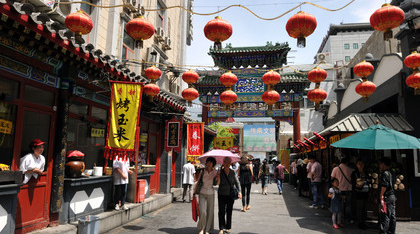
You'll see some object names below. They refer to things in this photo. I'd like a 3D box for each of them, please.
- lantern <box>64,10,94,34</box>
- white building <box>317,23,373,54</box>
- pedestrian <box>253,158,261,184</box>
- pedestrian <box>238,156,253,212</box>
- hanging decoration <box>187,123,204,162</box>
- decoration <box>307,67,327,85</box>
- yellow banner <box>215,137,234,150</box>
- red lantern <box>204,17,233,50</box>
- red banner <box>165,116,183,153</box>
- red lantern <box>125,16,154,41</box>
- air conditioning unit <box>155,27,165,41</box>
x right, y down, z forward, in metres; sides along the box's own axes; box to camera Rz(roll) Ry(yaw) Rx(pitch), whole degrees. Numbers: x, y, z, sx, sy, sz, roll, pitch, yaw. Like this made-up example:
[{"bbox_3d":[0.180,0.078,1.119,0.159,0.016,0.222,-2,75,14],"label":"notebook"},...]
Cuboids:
[{"bbox_3d":[-1.908,-1.389,4.100,0.380,0.330,0.380,-2,-10,11],"label":"lantern"},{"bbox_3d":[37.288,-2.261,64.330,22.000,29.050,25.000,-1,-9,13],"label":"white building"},{"bbox_3d":[2.914,3.325,17.438,0.480,1.630,0.340,0,-8,12],"label":"pedestrian"},{"bbox_3d":[1.167,2.099,8.982,0.460,1.720,0.380,-1,-9,11],"label":"pedestrian"},{"bbox_3d":[-0.482,0.872,9.500,0.600,1.380,0.060,0,-8,12],"label":"hanging decoration"},{"bbox_3d":[2.246,-0.878,5.850,0.380,0.315,0.380,-2,-10,11],"label":"decoration"},{"bbox_3d":[0.725,1.325,14.000,1.000,0.600,0.050,0,-8,12],"label":"yellow banner"},{"bbox_3d":[0.118,-1.177,3.900,0.400,0.480,0.400,-1,-9,11],"label":"red lantern"},{"bbox_3d":[-1.383,0.680,10.701,0.680,1.418,0.080,-2,-10,11],"label":"red banner"},{"bbox_3d":[-0.955,-1.221,3.860,0.380,0.330,0.380,-2,-10,11],"label":"red lantern"},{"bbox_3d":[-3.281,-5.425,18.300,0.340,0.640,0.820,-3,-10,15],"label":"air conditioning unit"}]

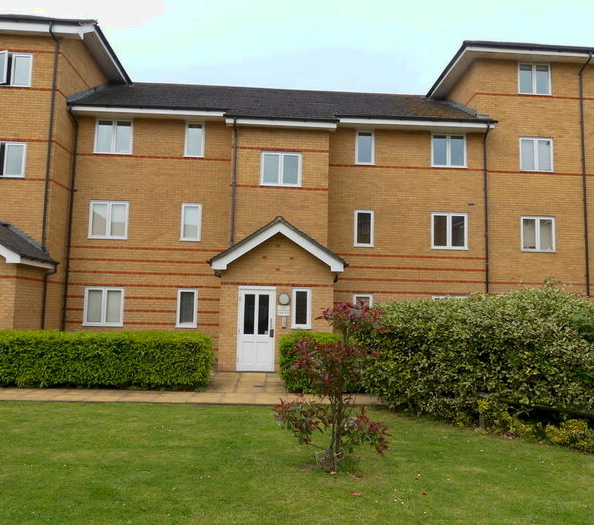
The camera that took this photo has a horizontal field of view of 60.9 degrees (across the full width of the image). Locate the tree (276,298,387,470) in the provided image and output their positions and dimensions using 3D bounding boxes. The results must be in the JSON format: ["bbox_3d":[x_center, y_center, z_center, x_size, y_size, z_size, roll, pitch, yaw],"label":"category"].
[{"bbox_3d":[0.330,1.177,4.837,1.100,1.630,1.000,2,-6,-3],"label":"tree"}]

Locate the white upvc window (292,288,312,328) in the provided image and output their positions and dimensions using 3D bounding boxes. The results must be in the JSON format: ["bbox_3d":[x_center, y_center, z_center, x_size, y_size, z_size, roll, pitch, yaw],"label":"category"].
[{"bbox_3d":[0.118,1.146,12.609,0.480,1.010,0.100,2,-6,-3],"label":"white upvc window"}]

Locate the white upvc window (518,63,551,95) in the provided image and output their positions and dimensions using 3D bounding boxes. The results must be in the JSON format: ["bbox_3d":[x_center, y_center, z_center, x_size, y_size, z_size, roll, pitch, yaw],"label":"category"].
[{"bbox_3d":[7.865,-6.065,16.723,1.130,1.090,0.100,2,-6,-3],"label":"white upvc window"}]

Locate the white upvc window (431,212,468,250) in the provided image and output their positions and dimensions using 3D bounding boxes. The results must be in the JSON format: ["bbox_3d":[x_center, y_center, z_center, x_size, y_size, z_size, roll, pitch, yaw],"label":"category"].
[{"bbox_3d":[4.850,-0.970,16.016,1.189,1.151,0.100,2,-6,-3],"label":"white upvc window"}]

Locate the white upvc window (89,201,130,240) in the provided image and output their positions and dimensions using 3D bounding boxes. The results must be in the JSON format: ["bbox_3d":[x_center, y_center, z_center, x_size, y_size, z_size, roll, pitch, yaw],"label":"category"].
[{"bbox_3d":[-5.733,-1.298,15.390,1.152,1.167,0.100,2,-5,-3],"label":"white upvc window"}]

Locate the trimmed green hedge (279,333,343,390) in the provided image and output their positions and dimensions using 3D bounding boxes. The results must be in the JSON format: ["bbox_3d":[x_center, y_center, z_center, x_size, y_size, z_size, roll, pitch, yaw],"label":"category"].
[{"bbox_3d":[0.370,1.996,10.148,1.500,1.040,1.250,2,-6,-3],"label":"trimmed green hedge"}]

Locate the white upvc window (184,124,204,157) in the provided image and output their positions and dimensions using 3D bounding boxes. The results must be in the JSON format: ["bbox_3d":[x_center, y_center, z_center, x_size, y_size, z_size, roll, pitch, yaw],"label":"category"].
[{"bbox_3d":[-3.188,-3.822,15.770,0.570,1.091,0.100,2,-5,-3],"label":"white upvc window"}]

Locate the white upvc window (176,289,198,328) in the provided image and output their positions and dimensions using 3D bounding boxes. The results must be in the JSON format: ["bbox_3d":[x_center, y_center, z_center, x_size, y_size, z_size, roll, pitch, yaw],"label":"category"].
[{"bbox_3d":[-3.326,1.384,15.306,0.588,1.164,0.100,2,-5,-3],"label":"white upvc window"}]

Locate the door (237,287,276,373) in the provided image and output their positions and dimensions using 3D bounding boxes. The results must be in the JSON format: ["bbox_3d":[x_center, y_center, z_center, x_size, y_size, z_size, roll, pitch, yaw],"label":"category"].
[{"bbox_3d":[-1.010,1.676,12.637,0.945,2.089,0.100,2,-6,-3],"label":"door"}]

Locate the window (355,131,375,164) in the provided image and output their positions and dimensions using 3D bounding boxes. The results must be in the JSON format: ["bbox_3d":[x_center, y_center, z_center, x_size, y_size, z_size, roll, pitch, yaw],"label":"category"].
[{"bbox_3d":[2.189,-3.643,16.118,0.620,1.120,0.100,2,-6,-3],"label":"window"}]

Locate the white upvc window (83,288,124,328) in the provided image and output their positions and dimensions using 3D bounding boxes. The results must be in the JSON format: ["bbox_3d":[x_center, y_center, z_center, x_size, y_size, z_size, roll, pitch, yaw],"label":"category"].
[{"bbox_3d":[-5.793,1.323,15.158,1.155,1.165,0.100,2,-5,-3],"label":"white upvc window"}]

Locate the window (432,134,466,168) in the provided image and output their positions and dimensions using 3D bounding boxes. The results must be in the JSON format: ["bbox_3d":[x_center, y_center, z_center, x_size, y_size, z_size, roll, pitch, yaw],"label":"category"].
[{"bbox_3d":[4.944,-3.635,16.414,1.152,1.109,0.100,2,-5,-3],"label":"window"}]

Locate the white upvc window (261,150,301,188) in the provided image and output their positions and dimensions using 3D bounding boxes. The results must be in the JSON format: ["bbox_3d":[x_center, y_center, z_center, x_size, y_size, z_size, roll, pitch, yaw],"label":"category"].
[{"bbox_3d":[-0.445,-2.683,14.548,1.153,0.997,0.100,2,-5,-3],"label":"white upvc window"}]

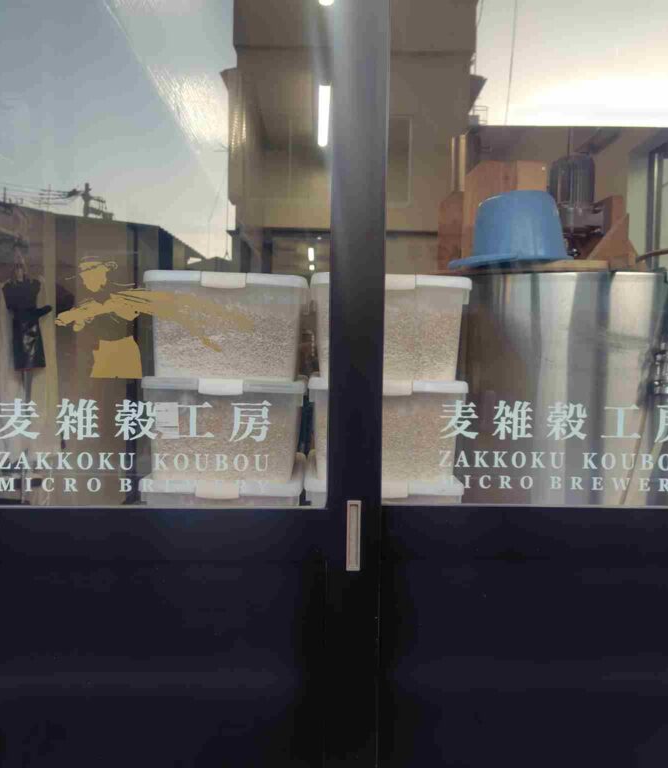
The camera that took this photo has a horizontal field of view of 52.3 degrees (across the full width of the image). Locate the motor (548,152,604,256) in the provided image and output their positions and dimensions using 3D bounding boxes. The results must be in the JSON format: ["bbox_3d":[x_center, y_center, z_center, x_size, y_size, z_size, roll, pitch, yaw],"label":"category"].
[{"bbox_3d":[0.778,-0.579,2.200,0.180,0.320,0.170,1,2,-3],"label":"motor"}]

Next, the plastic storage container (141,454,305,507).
[{"bbox_3d":[-0.300,0.374,2.015,0.420,0.275,0.530,1,2,-3],"label":"plastic storage container"}]

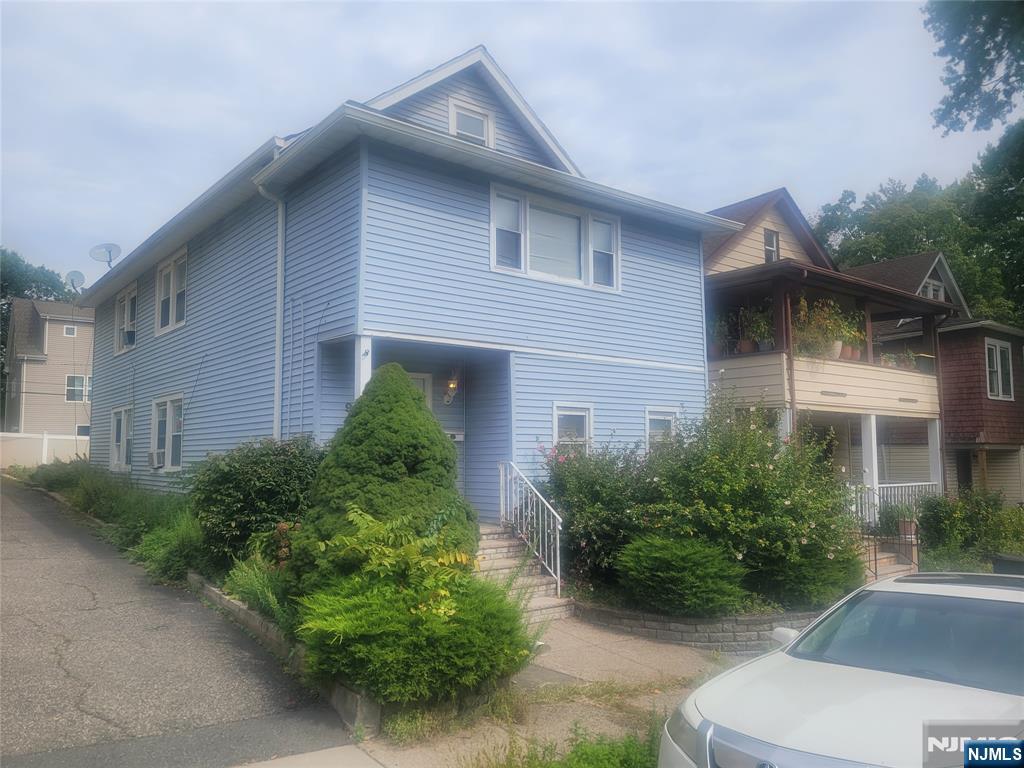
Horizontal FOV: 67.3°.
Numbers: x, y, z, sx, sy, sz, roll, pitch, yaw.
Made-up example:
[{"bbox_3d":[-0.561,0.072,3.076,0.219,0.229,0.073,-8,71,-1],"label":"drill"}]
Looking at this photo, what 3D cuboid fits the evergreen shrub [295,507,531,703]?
[{"bbox_3d":[-0.837,1.865,6.910,2.200,1.500,1.750,4,-7,-39],"label":"evergreen shrub"}]

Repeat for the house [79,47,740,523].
[{"bbox_3d":[-4.115,-1.133,17.744,7.700,8.960,16.200,4,-7,-39],"label":"house"}]

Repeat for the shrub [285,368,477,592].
[{"bbox_3d":[-1.345,1.144,7.991,1.900,2.650,1.900,0,-5,0],"label":"shrub"}]

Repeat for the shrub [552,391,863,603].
[{"bbox_3d":[2.847,1.462,10.746,4.400,2.650,2.800,4,-7,-39],"label":"shrub"}]

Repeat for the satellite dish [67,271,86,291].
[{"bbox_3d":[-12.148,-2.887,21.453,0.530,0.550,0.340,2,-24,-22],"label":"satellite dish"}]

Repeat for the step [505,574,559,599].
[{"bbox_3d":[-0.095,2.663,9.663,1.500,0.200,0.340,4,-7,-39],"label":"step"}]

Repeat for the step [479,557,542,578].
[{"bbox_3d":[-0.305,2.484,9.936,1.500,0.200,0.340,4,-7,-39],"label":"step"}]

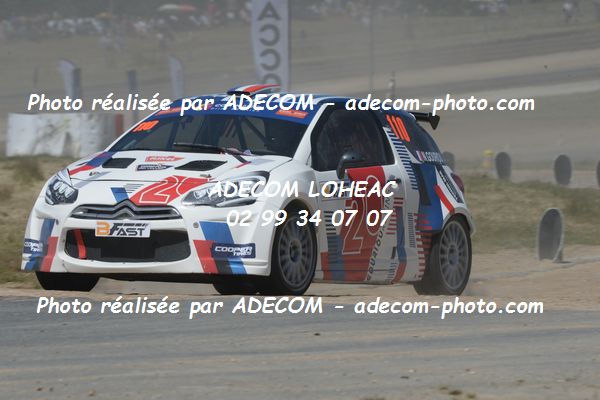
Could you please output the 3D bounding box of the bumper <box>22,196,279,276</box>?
[{"bbox_3d":[-1.052,0.231,41.776,1.810,0.500,0.490,1,-1,27],"label":"bumper"}]

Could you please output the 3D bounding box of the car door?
[{"bbox_3d":[0.303,-0.030,42.914,0.280,1.170,1.300,1,-1,27],"label":"car door"}]

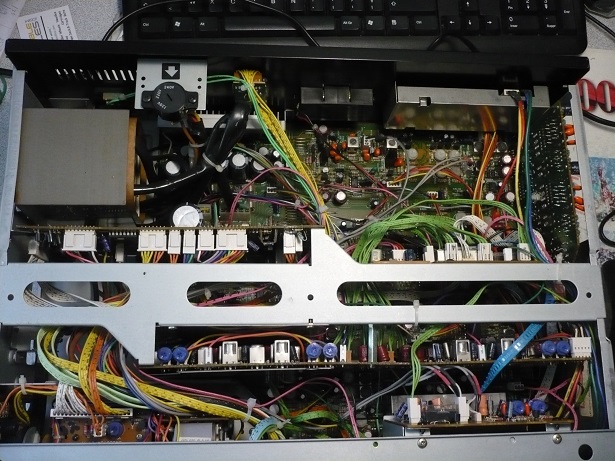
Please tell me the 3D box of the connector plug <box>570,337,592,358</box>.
[{"bbox_3d":[0.197,0.084,0.446,0.013,0.006,0.015,0,77,-5],"label":"connector plug"}]

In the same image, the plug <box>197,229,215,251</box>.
[{"bbox_3d":[-0.070,0.007,0.432,0.011,0.006,0.014,-1,78,-5],"label":"plug"}]

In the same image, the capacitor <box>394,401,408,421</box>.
[{"bbox_3d":[0.070,0.134,0.462,0.005,0.005,0.011,34,77,3],"label":"capacitor"}]

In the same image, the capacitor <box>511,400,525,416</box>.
[{"bbox_3d":[0.154,0.130,0.456,0.010,0.005,0.010,-2,76,4],"label":"capacitor"}]

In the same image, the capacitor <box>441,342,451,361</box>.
[{"bbox_3d":[0.097,0.085,0.436,0.006,0.006,0.012,-10,79,-7],"label":"capacitor"}]

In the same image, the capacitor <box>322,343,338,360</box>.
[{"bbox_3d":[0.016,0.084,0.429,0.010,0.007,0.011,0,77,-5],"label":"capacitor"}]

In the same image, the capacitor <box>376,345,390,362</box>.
[{"bbox_3d":[0.053,0.087,0.438,0.007,0.007,0.011,-11,79,-7],"label":"capacitor"}]

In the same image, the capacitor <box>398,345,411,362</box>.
[{"bbox_3d":[0.068,0.086,0.433,0.008,0.007,0.013,0,77,-5],"label":"capacitor"}]

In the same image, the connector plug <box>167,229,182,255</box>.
[{"bbox_3d":[-0.092,0.008,0.430,0.009,0.006,0.015,-1,78,-5],"label":"connector plug"}]

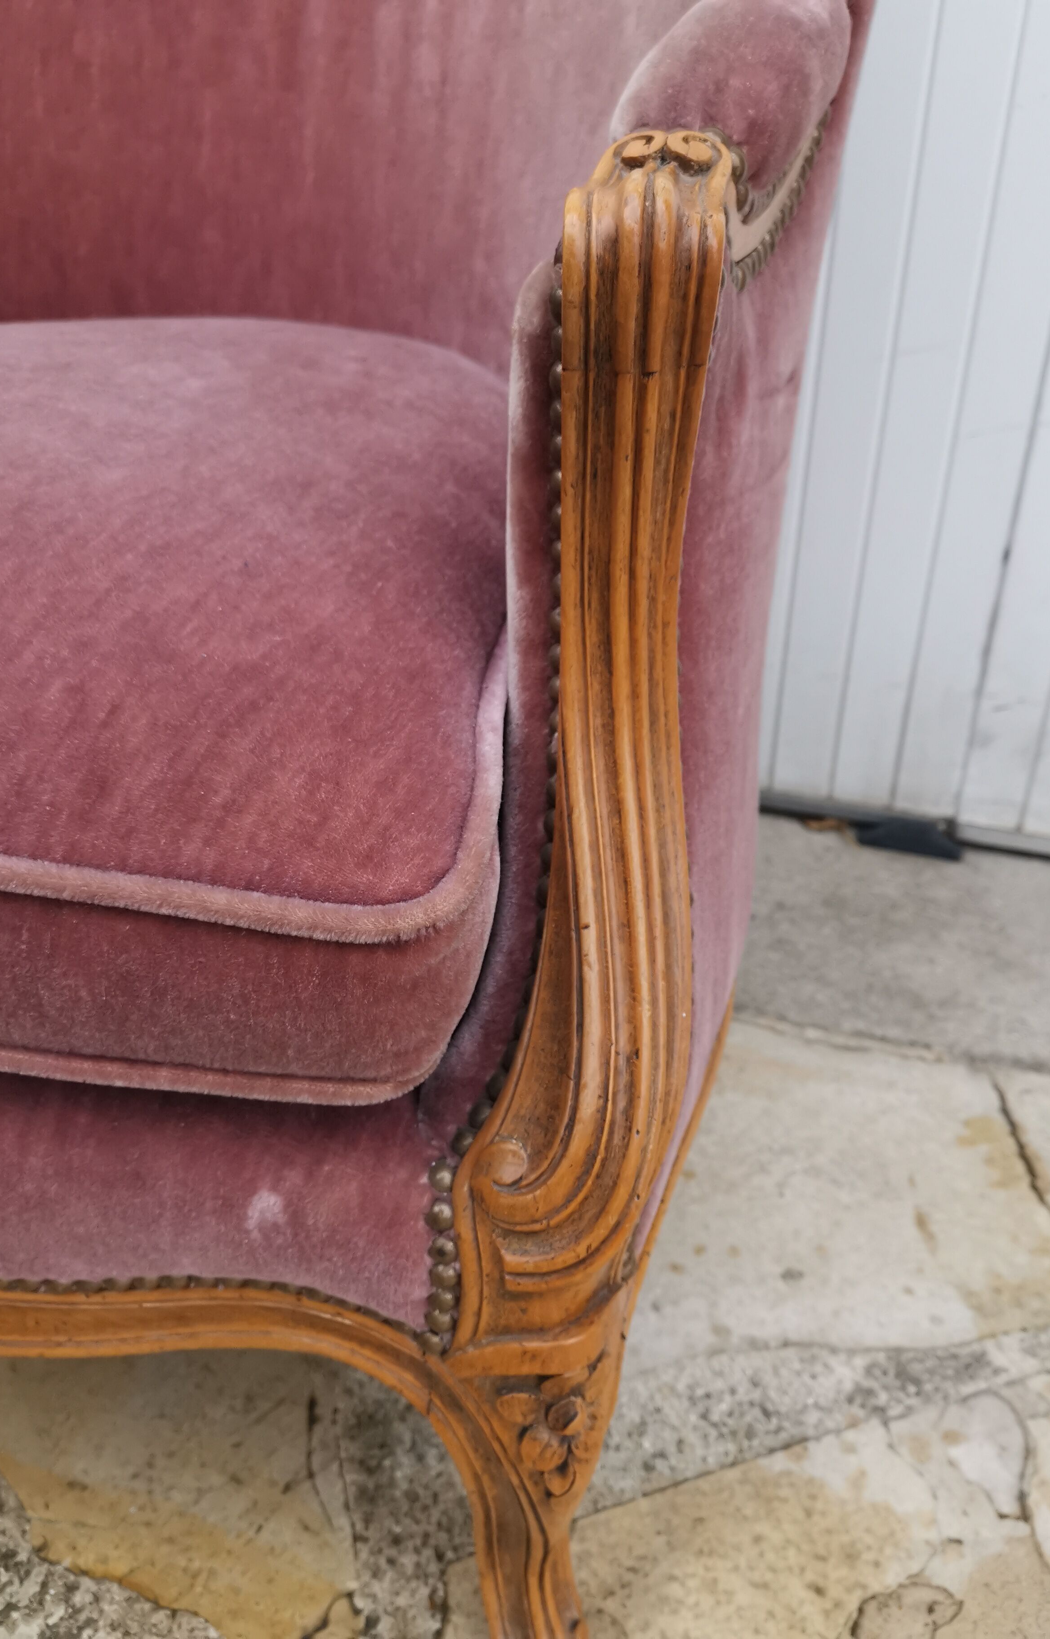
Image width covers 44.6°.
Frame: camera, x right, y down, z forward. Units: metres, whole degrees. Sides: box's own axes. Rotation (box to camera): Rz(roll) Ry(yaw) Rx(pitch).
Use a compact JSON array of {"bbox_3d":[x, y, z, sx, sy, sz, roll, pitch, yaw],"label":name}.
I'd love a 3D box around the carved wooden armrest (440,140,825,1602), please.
[{"bbox_3d":[0.030,0.074,0.495,0.100,0.600,0.220,11,32,18],"label":"carved wooden armrest"}]

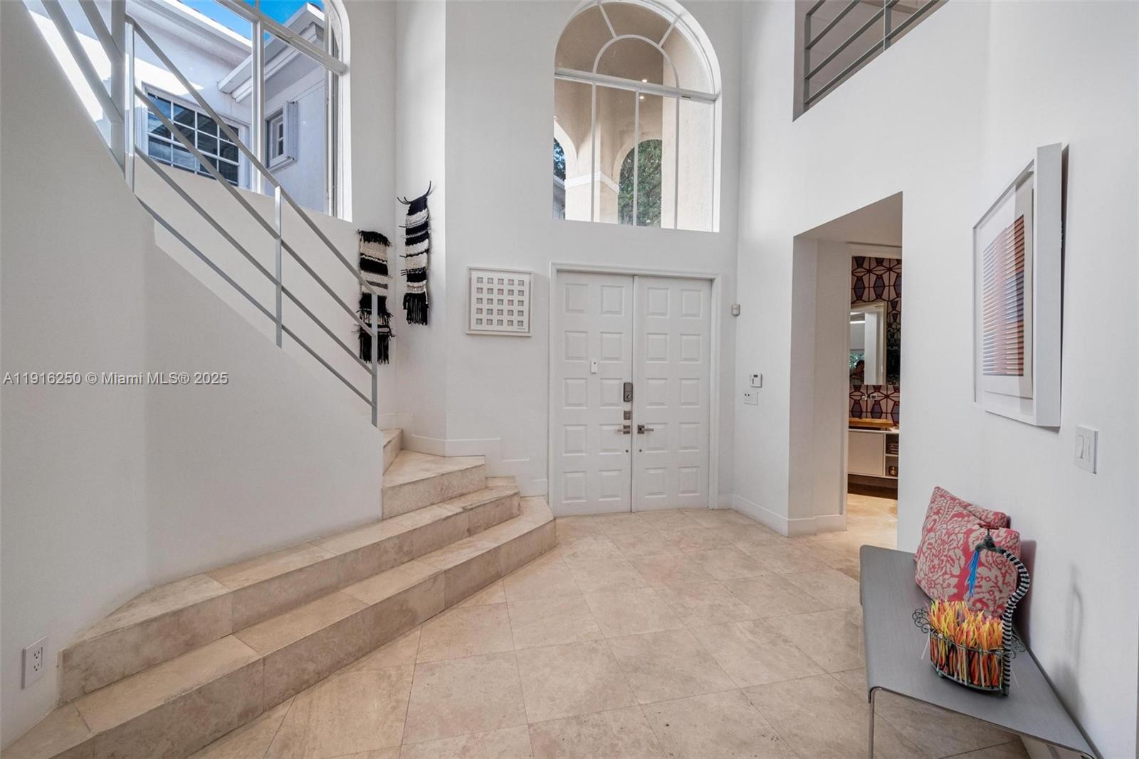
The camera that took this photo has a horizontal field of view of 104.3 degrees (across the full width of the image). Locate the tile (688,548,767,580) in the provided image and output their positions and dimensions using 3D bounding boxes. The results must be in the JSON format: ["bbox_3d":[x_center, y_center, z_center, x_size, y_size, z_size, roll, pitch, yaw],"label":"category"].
[{"bbox_3d":[1.163,1.343,3.230,0.465,0.020,0.465,0,1,-13],"label":"tile"}]

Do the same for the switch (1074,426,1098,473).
[{"bbox_3d":[1.470,0.197,1.257,0.011,0.115,0.118,1,1,32],"label":"switch"}]

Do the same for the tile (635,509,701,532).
[{"bbox_3d":[0.937,1.312,4.106,0.459,0.012,0.462,0,1,-13],"label":"tile"}]

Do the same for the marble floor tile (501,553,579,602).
[{"bbox_3d":[-0.197,1.331,2.914,0.465,0.020,0.465,0,1,-13],"label":"marble floor tile"}]

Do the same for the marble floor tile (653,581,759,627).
[{"bbox_3d":[0.815,1.348,2.671,0.465,0.020,0.465,0,1,-13],"label":"marble floor tile"}]

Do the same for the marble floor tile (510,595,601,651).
[{"bbox_3d":[-0.092,1.341,2.461,0.465,0.020,0.465,0,1,-13],"label":"marble floor tile"}]

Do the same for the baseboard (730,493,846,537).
[{"bbox_3d":[2.032,1.244,4.151,0.590,0.144,0.800,0,1,-13],"label":"baseboard"}]

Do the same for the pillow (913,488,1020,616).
[{"bbox_3d":[1.640,0.705,1.840,0.190,0.400,0.400,11,1,0],"label":"pillow"}]

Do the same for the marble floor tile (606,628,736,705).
[{"bbox_3d":[0.461,1.333,2.087,0.459,0.012,0.462,0,1,-13],"label":"marble floor tile"}]

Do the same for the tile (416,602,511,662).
[{"bbox_3d":[-0.546,1.337,2.355,0.465,0.020,0.465,0,1,-13],"label":"tile"}]

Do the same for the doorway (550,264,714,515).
[{"bbox_3d":[0.645,0.143,4.284,1.650,2.320,0.120,0,1,-13],"label":"doorway"}]

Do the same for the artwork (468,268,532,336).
[{"bbox_3d":[-0.610,-0.674,3.902,0.568,0.580,0.040,0,1,-13],"label":"artwork"}]

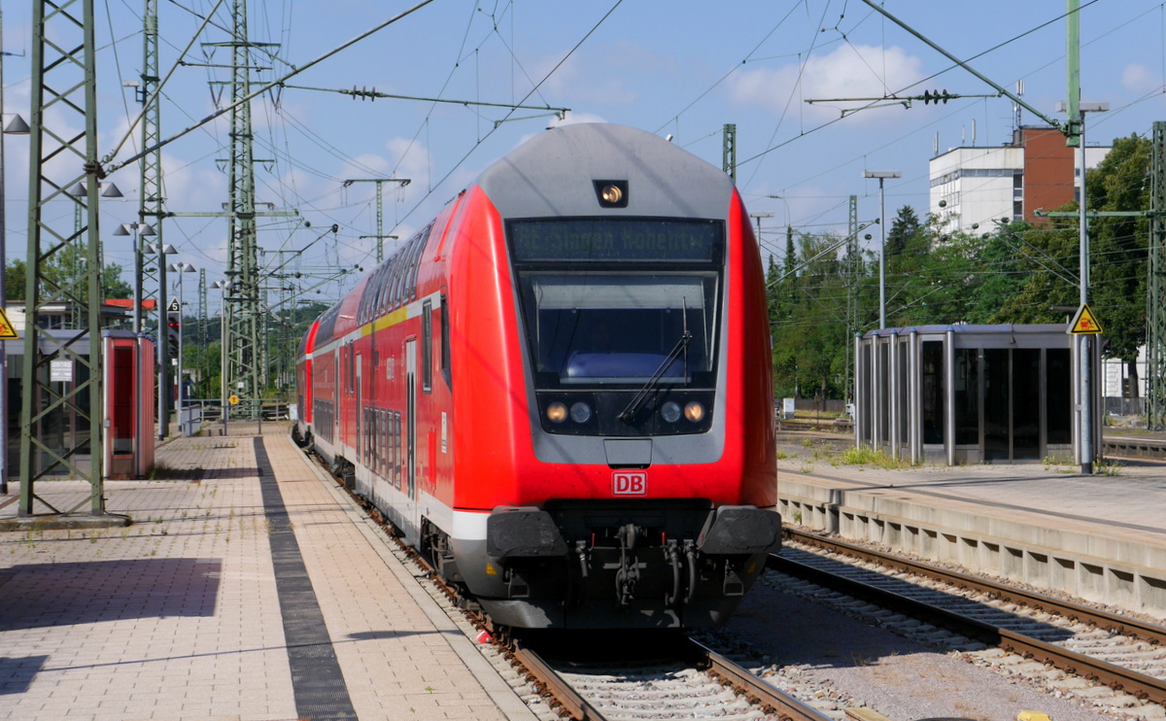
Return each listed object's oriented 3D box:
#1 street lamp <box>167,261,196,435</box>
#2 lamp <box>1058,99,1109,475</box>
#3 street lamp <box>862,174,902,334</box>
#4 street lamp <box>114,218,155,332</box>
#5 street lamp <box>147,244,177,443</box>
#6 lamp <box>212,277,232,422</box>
[{"bbox_3d":[-14.505,-0.478,102.081,1.110,6.080,0.460,0,0,-7],"label":"street lamp"},{"bbox_3d":[9.188,-1.334,51.859,0.880,6.830,0.370,0,0,-7],"label":"lamp"},{"bbox_3d":[7.291,-1.197,68.814,0.880,6.830,0.370,0,0,-7],"label":"street lamp"},{"bbox_3d":[-12.044,-0.684,76.186,1.110,6.080,0.460,0,0,-7],"label":"street lamp"},{"bbox_3d":[-12.952,-0.600,86.799,1.110,6.080,0.460,0,0,-7],"label":"street lamp"},{"bbox_3d":[-15.174,-0.344,119.402,1.110,6.080,0.460,0,0,-7],"label":"lamp"}]

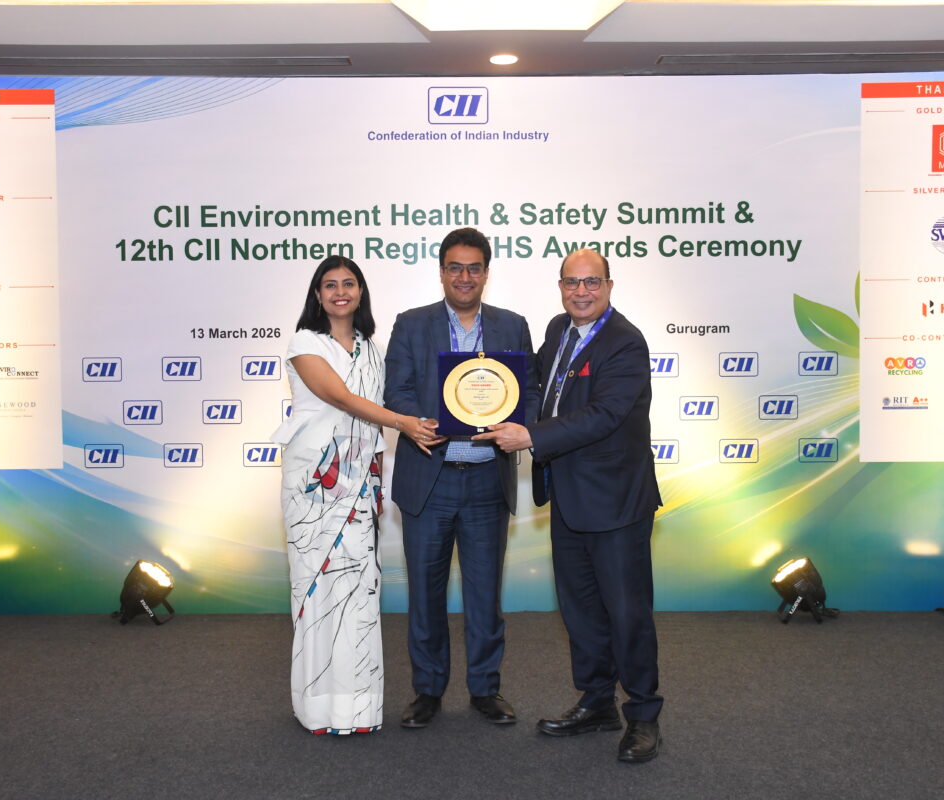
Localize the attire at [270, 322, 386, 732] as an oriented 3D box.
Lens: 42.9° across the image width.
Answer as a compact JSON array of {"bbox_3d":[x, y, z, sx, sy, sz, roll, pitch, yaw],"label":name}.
[{"bbox_3d":[-0.507,0.438,4.267,0.420,1.410,0.360,-1,2,-18],"label":"attire"}]

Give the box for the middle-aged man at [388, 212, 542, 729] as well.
[{"bbox_3d":[-0.038,0.265,4.271,0.560,1.750,0.440,0,2,0],"label":"middle-aged man"}]

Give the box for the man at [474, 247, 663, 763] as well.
[{"bbox_3d":[0.362,0.320,4.033,0.560,1.660,0.460,1,2,35],"label":"man"}]

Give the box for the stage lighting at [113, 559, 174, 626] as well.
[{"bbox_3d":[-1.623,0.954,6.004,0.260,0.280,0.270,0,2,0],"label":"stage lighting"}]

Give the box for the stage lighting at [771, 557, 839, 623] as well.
[{"bbox_3d":[1.627,0.933,5.954,0.270,0.280,0.270,0,2,0],"label":"stage lighting"}]

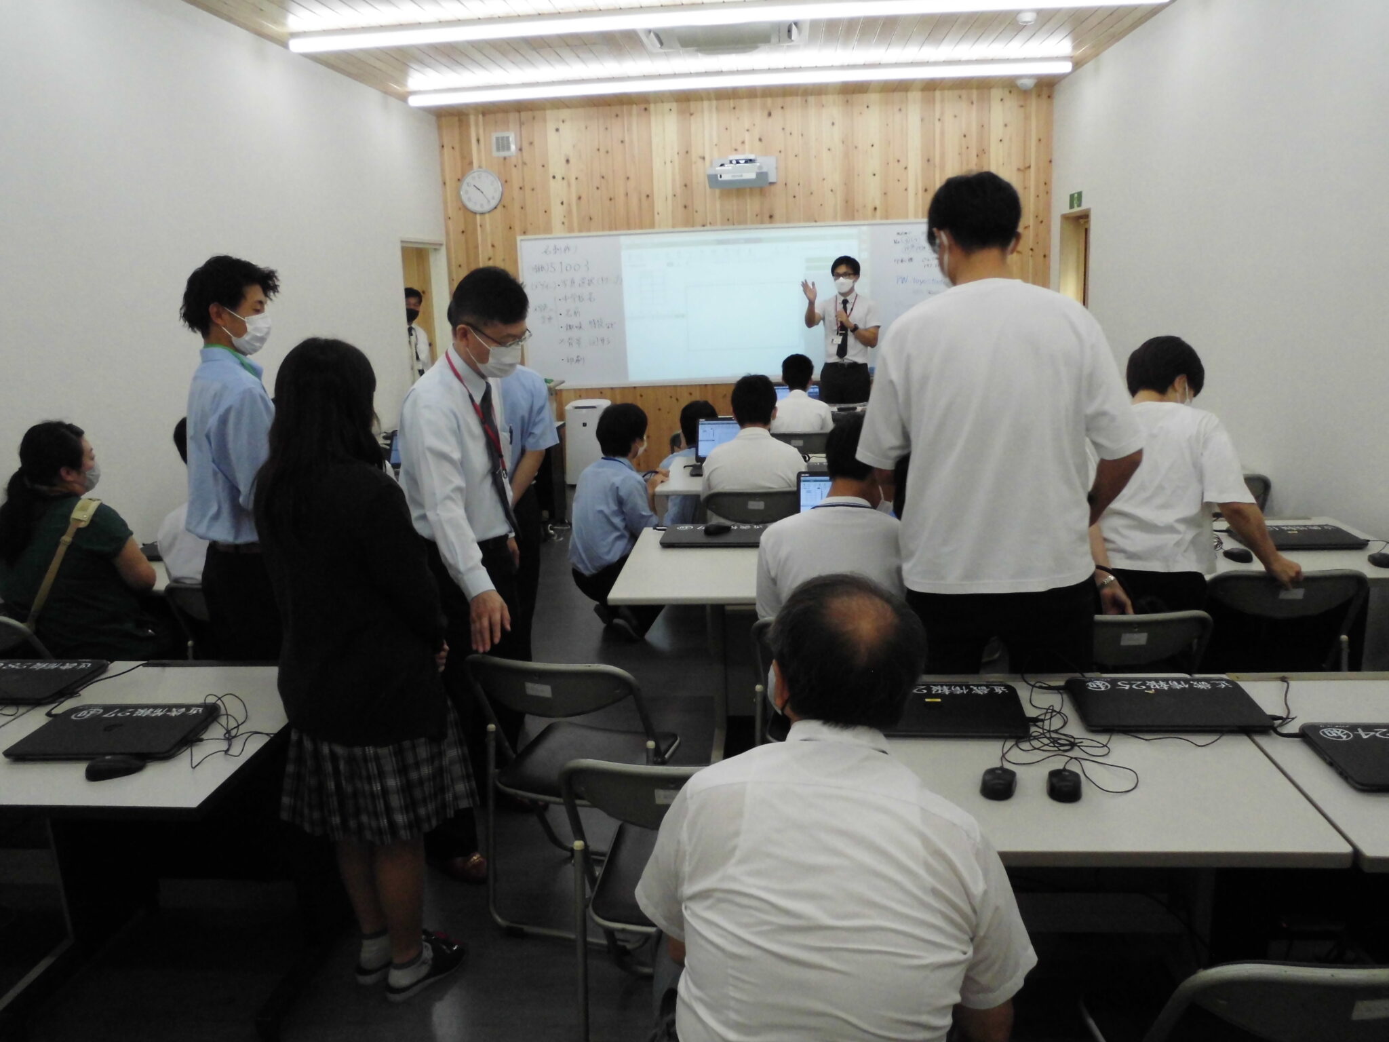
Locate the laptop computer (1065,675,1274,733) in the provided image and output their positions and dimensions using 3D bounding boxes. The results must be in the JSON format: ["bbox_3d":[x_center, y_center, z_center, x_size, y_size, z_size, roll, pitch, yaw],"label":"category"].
[{"bbox_3d":[1.001,0.395,2.226,0.365,0.025,0.250,-1,13,3],"label":"laptop computer"}]

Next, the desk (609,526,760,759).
[{"bbox_3d":[0.483,0.463,3.606,1.400,0.705,0.810,-1,14,5],"label":"desk"}]

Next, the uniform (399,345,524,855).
[{"bbox_3d":[-0.648,0.232,2.993,0.340,1.450,0.480,3,14,21],"label":"uniform"}]

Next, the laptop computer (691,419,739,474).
[{"bbox_3d":[0.195,-0.370,5.106,0.370,0.240,0.280,-1,13,5],"label":"laptop computer"}]

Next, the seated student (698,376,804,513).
[{"bbox_3d":[0.265,-0.039,4.591,0.480,1.240,0.700,0,13,7],"label":"seated student"}]

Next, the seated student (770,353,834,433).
[{"bbox_3d":[0.627,-0.396,6.126,0.440,1.200,0.680,0,13,7],"label":"seated student"}]

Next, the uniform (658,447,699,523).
[{"bbox_3d":[0.020,-0.167,5.861,0.460,0.520,0.400,0,14,11],"label":"uniform"}]

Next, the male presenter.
[{"bbox_3d":[0.985,-0.891,7.008,0.540,1.730,0.400,1,14,13],"label":"male presenter"}]

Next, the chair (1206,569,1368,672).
[{"bbox_3d":[1.691,0.475,3.220,0.460,0.770,0.480,0,14,10],"label":"chair"}]

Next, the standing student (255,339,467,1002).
[{"bbox_3d":[-0.752,0.375,2.386,0.440,1.560,0.370,10,18,41],"label":"standing student"}]

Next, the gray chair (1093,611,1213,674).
[{"bbox_3d":[1.150,0.567,2.988,0.460,0.760,0.470,-3,13,-1],"label":"gray chair"}]

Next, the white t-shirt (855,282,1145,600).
[{"bbox_3d":[0.709,-0.195,2.514,0.630,0.730,0.340,-1,13,3],"label":"white t-shirt"}]

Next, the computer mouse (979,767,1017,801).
[{"bbox_3d":[0.562,0.477,1.921,0.063,0.037,0.105,1,14,12],"label":"computer mouse"}]

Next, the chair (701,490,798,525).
[{"bbox_3d":[0.289,0.198,4.592,0.460,0.770,0.480,-1,14,5],"label":"chair"}]

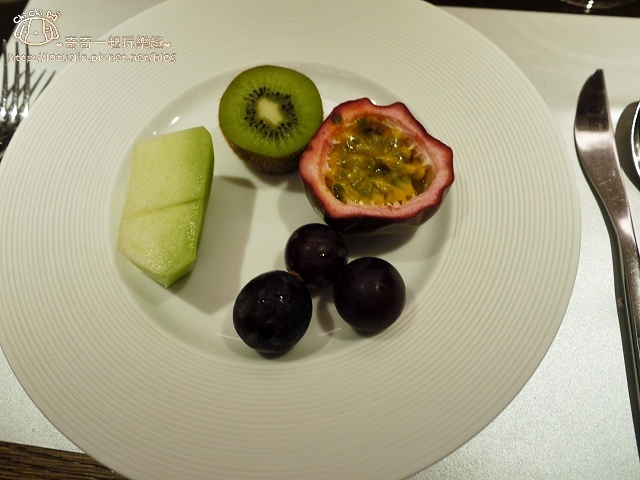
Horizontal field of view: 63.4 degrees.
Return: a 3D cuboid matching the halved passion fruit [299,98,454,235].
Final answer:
[{"bbox_3d":[0.025,-0.029,0.241,0.067,0.029,0.067,0,63,0],"label":"halved passion fruit"}]

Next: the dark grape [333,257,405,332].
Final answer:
[{"bbox_3d":[0.021,0.023,0.217,0.030,0.030,0.030,0,66,3],"label":"dark grape"}]

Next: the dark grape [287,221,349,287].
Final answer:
[{"bbox_3d":[-0.002,0.007,0.228,0.028,0.028,0.028,0,66,3],"label":"dark grape"}]

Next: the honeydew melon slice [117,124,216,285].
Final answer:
[{"bbox_3d":[-0.067,-0.013,0.237,0.036,0.030,0.074,1,66,-5],"label":"honeydew melon slice"}]

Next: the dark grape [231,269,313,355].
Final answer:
[{"bbox_3d":[-0.020,0.030,0.216,0.033,0.033,0.033,0,66,3],"label":"dark grape"}]

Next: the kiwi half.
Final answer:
[{"bbox_3d":[-0.023,-0.054,0.254,0.047,0.032,0.047,0,73,-2],"label":"kiwi half"}]

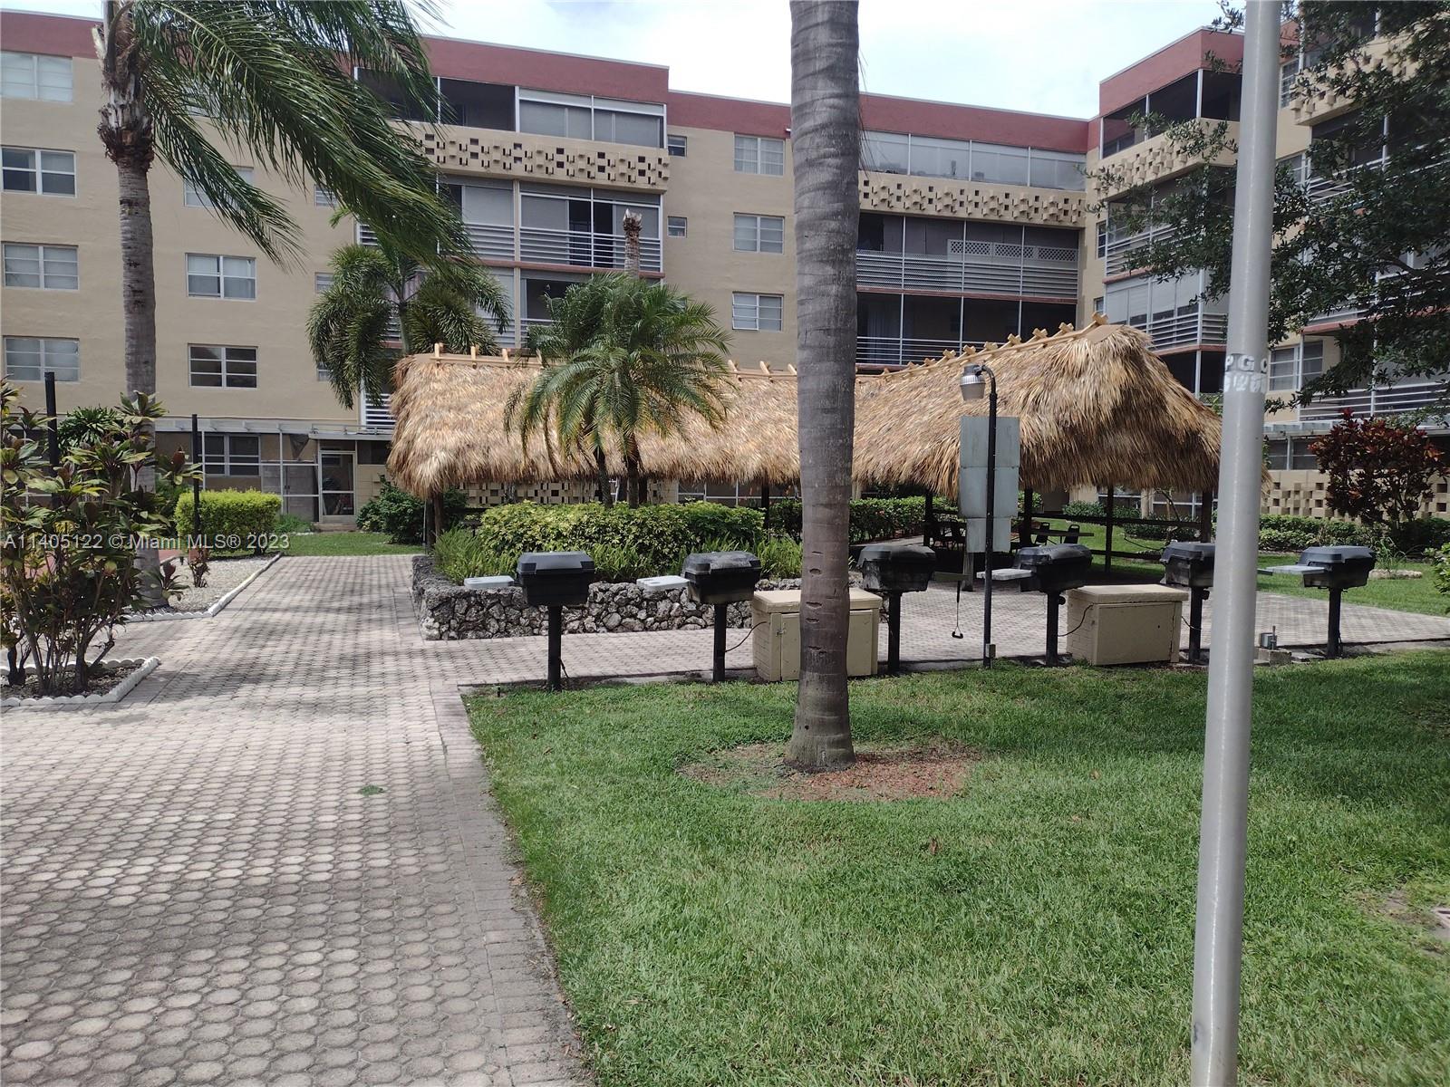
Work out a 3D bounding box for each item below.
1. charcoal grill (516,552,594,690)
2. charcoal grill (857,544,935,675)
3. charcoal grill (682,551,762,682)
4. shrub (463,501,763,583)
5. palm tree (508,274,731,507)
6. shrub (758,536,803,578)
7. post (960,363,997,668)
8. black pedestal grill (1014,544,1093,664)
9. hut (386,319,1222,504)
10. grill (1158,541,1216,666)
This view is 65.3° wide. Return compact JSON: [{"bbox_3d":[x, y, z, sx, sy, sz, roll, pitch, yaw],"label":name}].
[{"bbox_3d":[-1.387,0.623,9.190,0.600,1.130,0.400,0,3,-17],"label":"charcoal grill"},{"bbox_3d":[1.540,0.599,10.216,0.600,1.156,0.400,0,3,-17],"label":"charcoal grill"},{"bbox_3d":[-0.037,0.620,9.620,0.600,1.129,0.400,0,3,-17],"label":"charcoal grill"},{"bbox_3d":[-1.380,-0.015,13.985,3.350,0.950,1.700,0,3,-17],"label":"shrub"},{"bbox_3d":[-1.421,-1.585,15.342,2.900,3.900,2.900,0,3,-17],"label":"palm tree"},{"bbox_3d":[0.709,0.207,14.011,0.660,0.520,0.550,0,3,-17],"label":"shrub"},{"bbox_3d":[2.404,-0.263,10.599,0.330,2.860,0.220,2,3,11],"label":"post"},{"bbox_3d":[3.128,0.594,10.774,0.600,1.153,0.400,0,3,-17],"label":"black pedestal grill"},{"bbox_3d":[0.448,-1.864,23.771,14.017,4.500,14.675,0,3,-17],"label":"hut"},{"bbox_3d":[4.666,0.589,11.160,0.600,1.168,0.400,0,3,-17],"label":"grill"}]

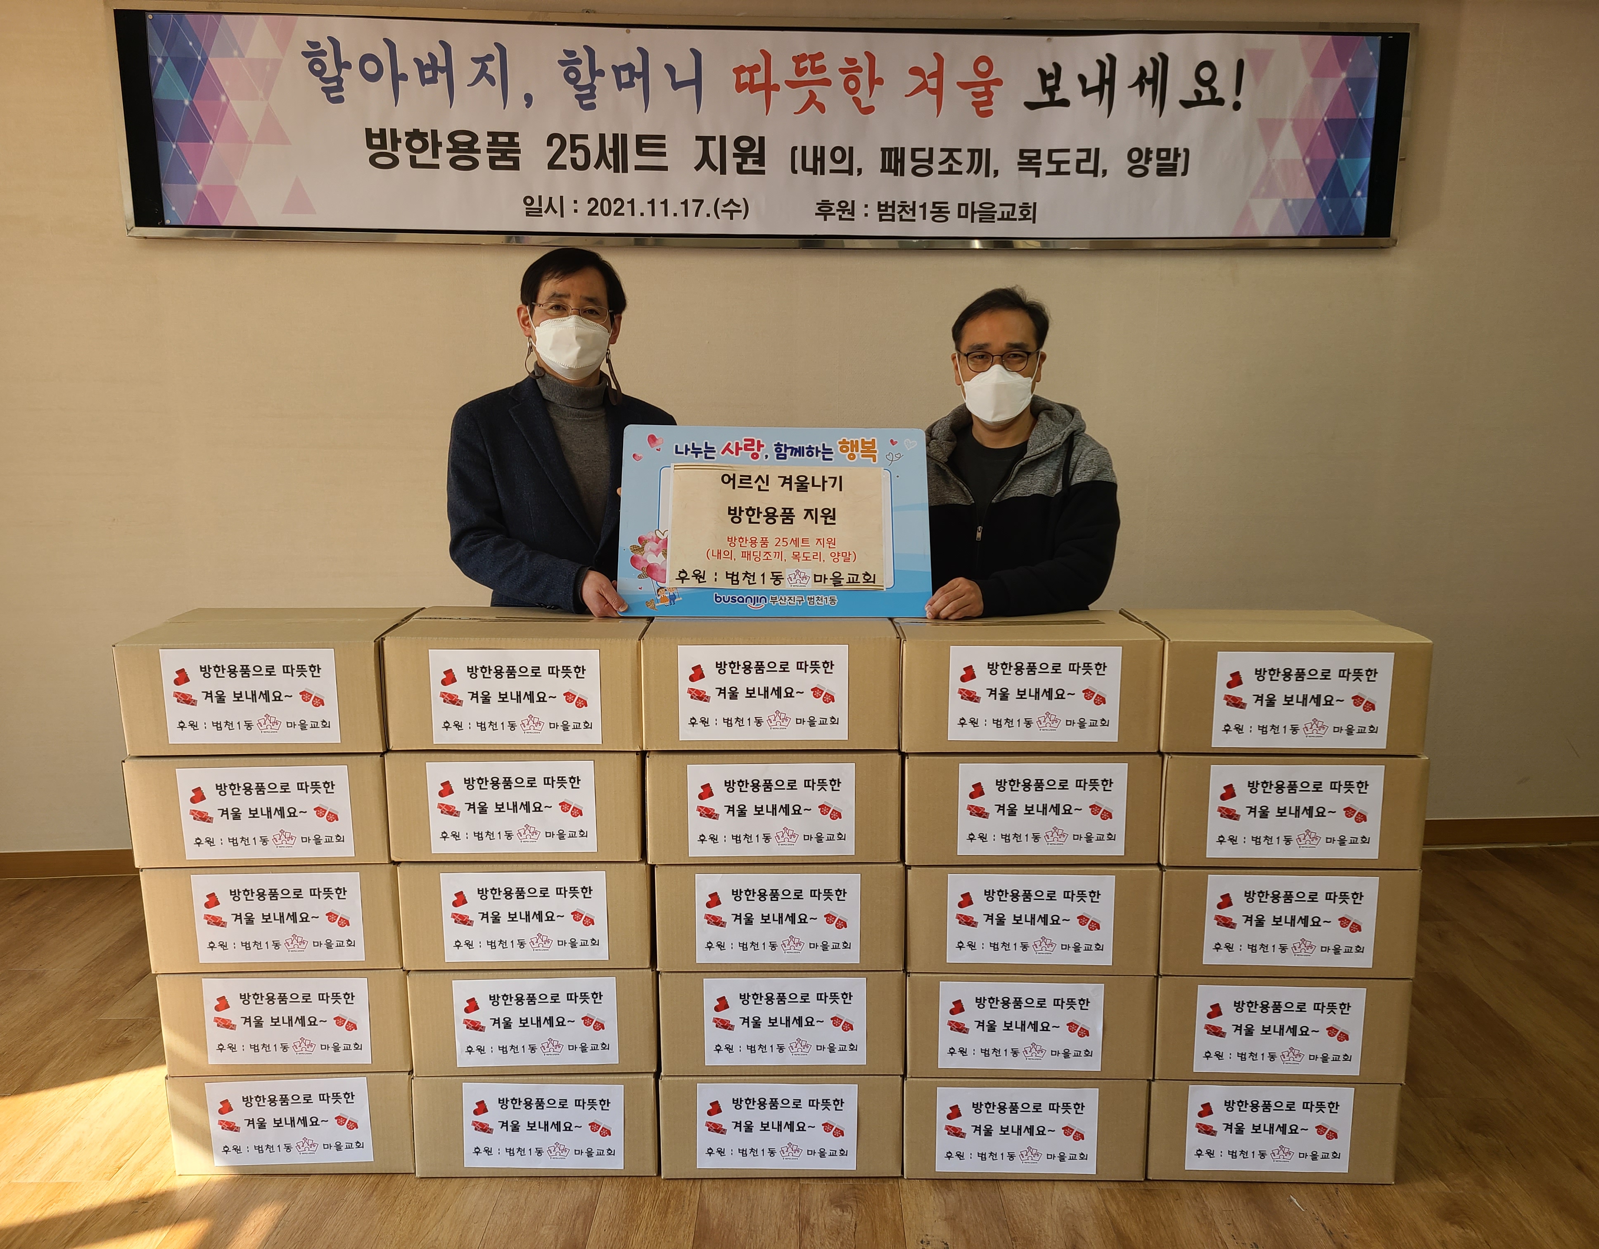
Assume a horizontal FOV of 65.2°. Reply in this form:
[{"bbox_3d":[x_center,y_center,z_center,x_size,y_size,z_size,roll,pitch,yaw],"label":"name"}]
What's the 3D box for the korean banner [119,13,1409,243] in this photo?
[{"bbox_3d":[-0.050,-1.372,3.462,3.570,0.575,0.050,-1,11,-3],"label":"korean banner"}]

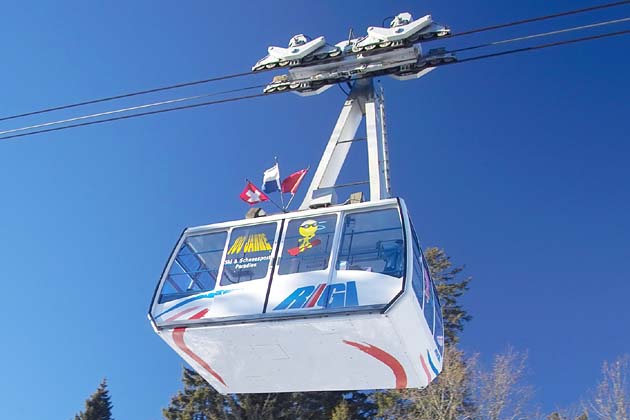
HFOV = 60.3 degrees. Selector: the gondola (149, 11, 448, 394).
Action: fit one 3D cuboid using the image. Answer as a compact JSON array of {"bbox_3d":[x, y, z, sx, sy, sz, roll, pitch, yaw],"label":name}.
[{"bbox_3d":[0.402,-1.073,13.263,5.978,10.192,2.773,-9,-44,20],"label":"gondola"}]

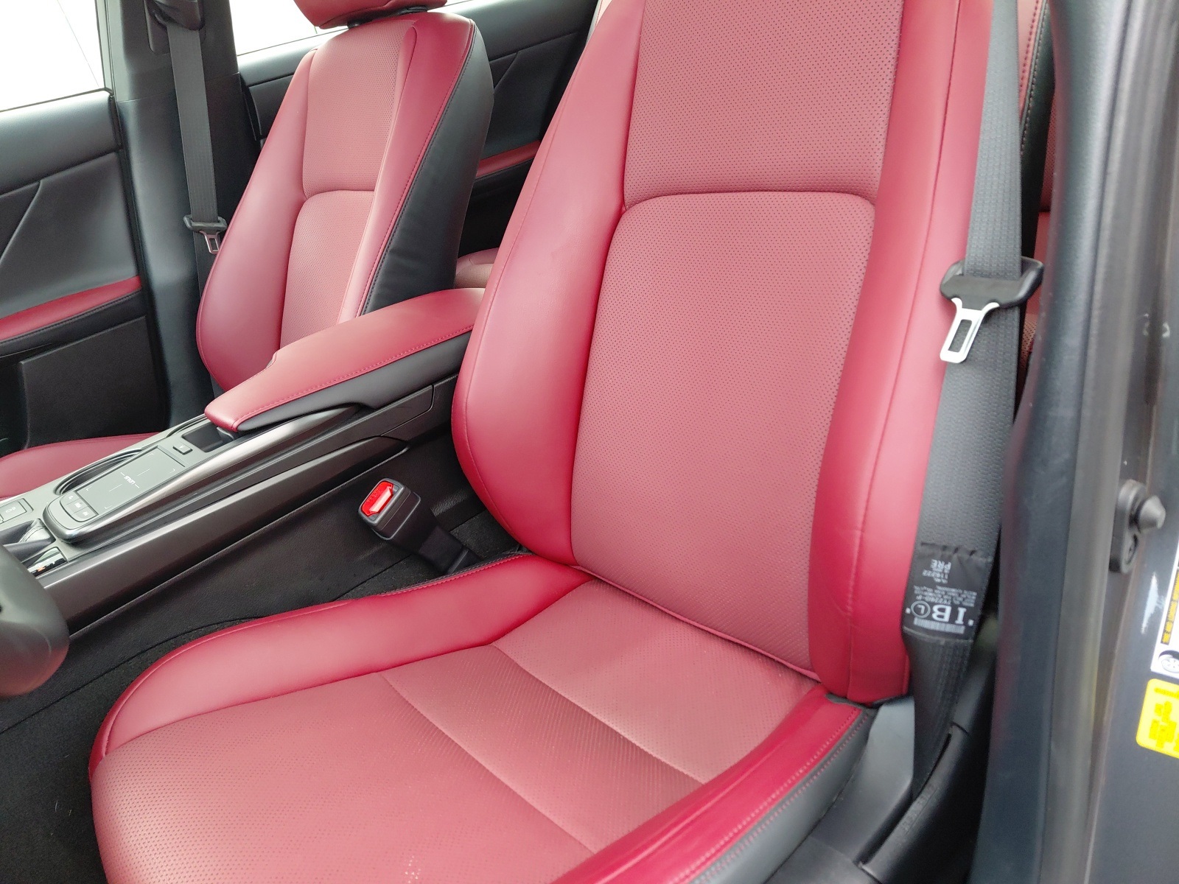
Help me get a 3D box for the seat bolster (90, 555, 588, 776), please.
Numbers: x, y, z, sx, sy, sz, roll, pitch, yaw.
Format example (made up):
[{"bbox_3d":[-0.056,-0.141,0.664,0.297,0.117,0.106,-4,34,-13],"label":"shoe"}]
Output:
[{"bbox_3d":[-0.210,0.194,0.833,0.503,0.101,0.106,-18,23,-38],"label":"seat bolster"}]

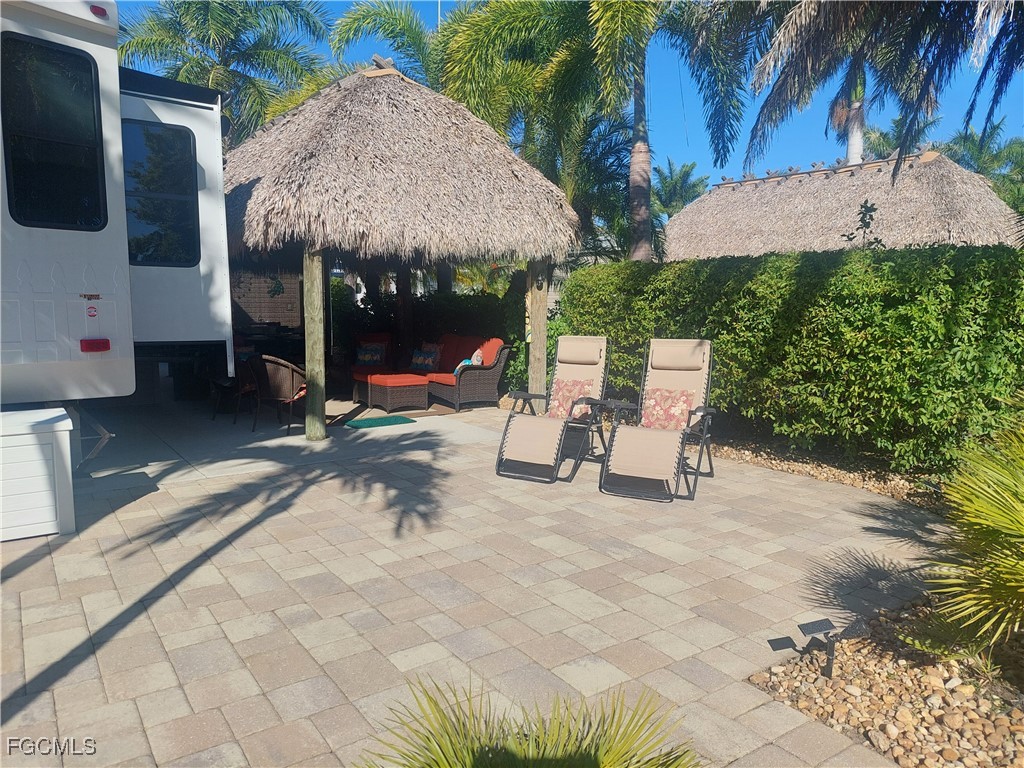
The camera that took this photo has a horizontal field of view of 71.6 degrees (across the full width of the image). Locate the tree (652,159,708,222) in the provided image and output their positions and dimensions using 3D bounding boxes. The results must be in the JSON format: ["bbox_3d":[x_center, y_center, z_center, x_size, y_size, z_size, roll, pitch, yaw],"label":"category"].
[{"bbox_3d":[6.588,-5.669,29.432,3.300,7.380,3.300,-4,8,-35],"label":"tree"}]

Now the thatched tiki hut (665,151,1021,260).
[{"bbox_3d":[6.914,-2.724,16.815,4.200,4.500,8.300,-4,8,-35],"label":"thatched tiki hut"}]

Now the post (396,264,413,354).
[{"bbox_3d":[-1.780,-1.084,11.730,0.200,2.200,0.200,-4,8,-35],"label":"post"}]

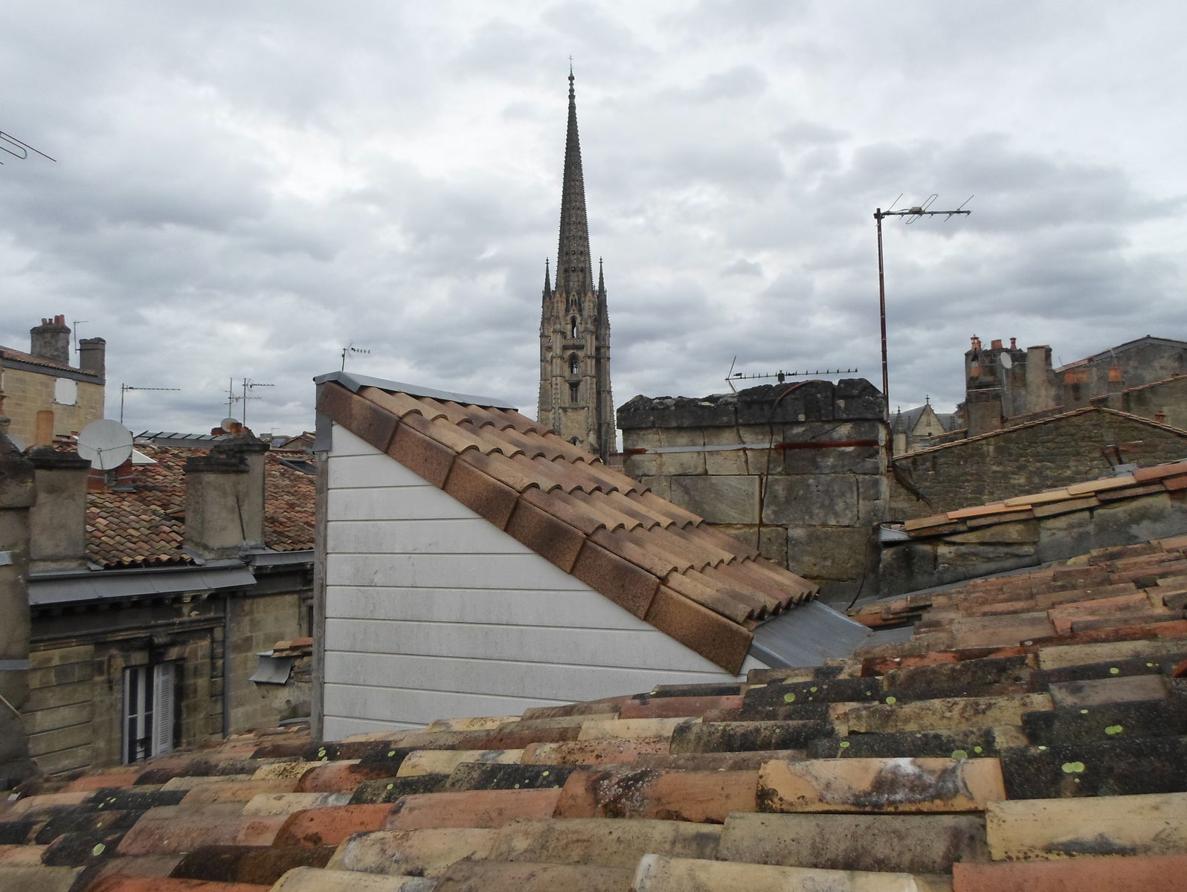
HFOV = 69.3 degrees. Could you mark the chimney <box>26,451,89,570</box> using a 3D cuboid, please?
[{"bbox_3d":[-8.278,0.976,13.103,0.550,1.880,0.820,-4,-6,30],"label":"chimney"}]

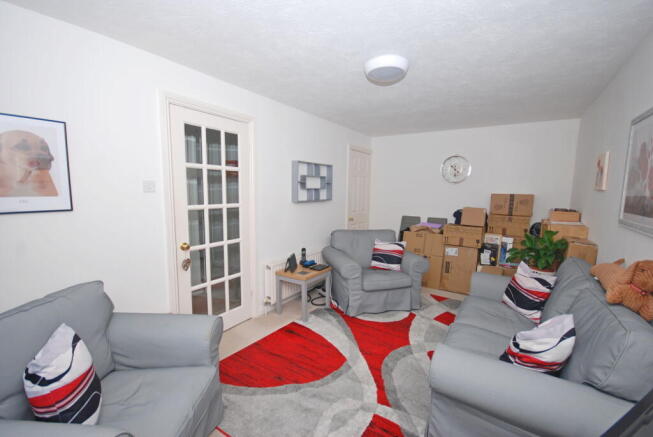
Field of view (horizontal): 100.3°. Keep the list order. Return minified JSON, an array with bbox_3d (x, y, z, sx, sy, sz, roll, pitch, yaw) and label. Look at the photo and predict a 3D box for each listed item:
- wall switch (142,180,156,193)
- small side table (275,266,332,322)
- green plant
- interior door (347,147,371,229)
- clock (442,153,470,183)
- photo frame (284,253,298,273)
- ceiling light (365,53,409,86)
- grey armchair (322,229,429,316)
[{"bbox_3d":[-1.318,-0.228,2.032,0.012,0.088,0.088,6,8,35],"label":"wall switch"},{"bbox_3d":[-0.238,0.836,3.210,0.420,0.475,0.560,6,8,35],"label":"small side table"},{"bbox_3d":[2.126,0.416,2.793,0.490,0.500,0.470,6,8,35],"label":"green plant"},{"bbox_3d":[0.546,-0.118,4.734,0.060,2.060,0.800,6,8,35],"label":"interior door"},{"bbox_3d":[1.965,-0.754,4.142,0.420,0.420,0.050,6,8,35],"label":"clock"},{"bbox_3d":[-0.396,0.503,3.089,0.085,0.162,0.185,3,7,12],"label":"photo frame"},{"bbox_3d":[0.448,-1.094,2.023,0.315,0.085,0.315,1,7,0],"label":"ceiling light"},{"bbox_3d":[0.590,0.640,3.523,1.020,0.840,0.900,0,7,-12],"label":"grey armchair"}]

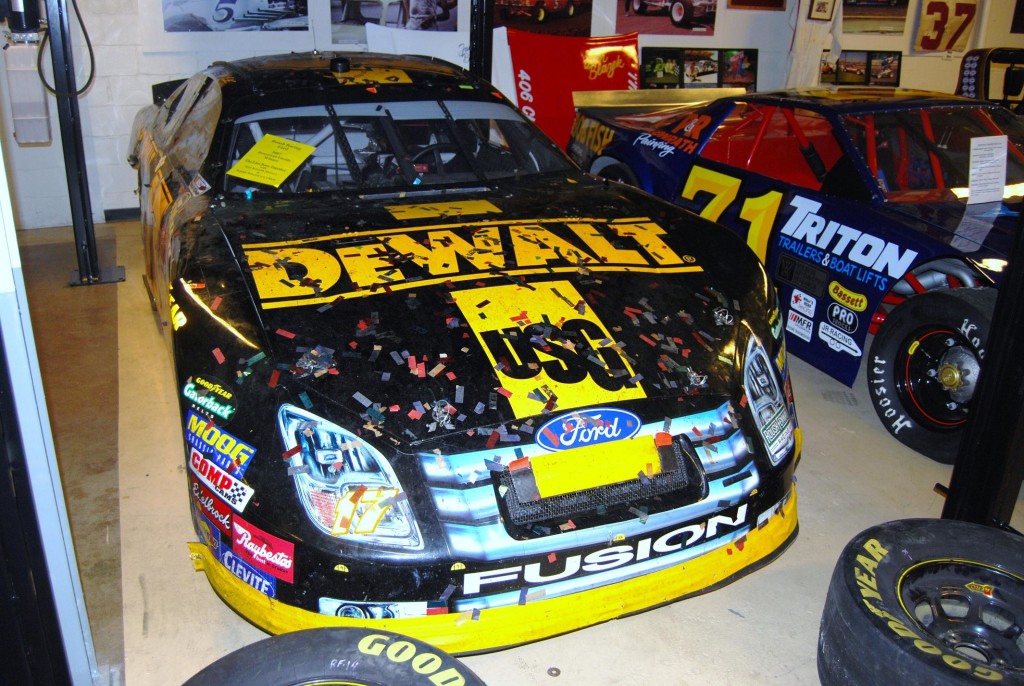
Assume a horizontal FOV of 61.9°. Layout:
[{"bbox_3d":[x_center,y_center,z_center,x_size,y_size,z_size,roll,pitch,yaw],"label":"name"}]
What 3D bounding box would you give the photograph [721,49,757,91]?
[{"bbox_3d":[2.161,-2.610,8.136,0.445,0.370,0.025,-7,22,-25],"label":"photograph"}]

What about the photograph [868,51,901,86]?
[{"bbox_3d":[3.854,-2.838,8.839,0.450,0.360,0.025,-7,22,-25],"label":"photograph"}]

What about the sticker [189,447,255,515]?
[{"bbox_3d":[-0.702,0.328,2.046,0.210,0.078,0.010,29,17,28],"label":"sticker"}]

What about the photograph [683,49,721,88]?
[{"bbox_3d":[1.761,-2.556,7.951,0.445,0.360,0.025,-7,22,-25],"label":"photograph"}]

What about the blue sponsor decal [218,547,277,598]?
[{"bbox_3d":[-0.622,0.534,2.013,0.207,0.067,0.010,17,20,34],"label":"blue sponsor decal"}]

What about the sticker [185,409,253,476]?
[{"bbox_3d":[-0.708,0.245,2.060,0.210,0.095,0.010,26,15,28],"label":"sticker"}]

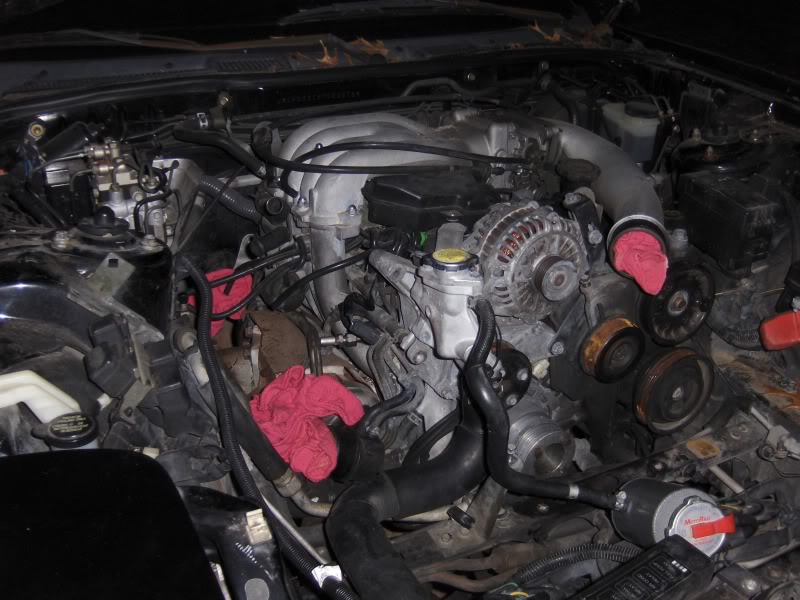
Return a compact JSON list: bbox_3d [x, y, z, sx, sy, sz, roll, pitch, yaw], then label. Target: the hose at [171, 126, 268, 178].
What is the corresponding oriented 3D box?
[{"bbox_3d":[-0.312,-0.259,1.400,0.195,0.050,0.050,28,36,28],"label":"hose"}]

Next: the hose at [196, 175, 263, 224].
[{"bbox_3d":[-0.272,-0.160,1.290,0.150,0.032,0.032,32,39,30],"label":"hose"}]

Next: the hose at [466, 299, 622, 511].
[{"bbox_3d":[0.157,0.118,0.935,0.140,0.190,0.170,-11,28,-21],"label":"hose"}]

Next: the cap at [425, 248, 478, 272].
[{"bbox_3d":[0.064,-0.049,1.000,0.060,0.022,0.060,0,26,0],"label":"cap"}]

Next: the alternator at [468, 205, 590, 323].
[{"bbox_3d":[0.163,-0.053,1.040,0.135,0.135,0.140,-11,28,-21],"label":"alternator"}]

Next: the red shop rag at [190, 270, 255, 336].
[{"bbox_3d":[-0.260,0.002,1.170,0.085,0.085,0.060,-11,28,-21],"label":"red shop rag"}]

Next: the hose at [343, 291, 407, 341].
[{"bbox_3d":[-0.032,0.022,1.060,0.075,0.045,0.050,-11,28,-21],"label":"hose"}]

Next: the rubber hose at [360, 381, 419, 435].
[{"bbox_3d":[-0.012,0.133,1.000,0.065,0.055,0.050,-11,28,-21],"label":"rubber hose"}]

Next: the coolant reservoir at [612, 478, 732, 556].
[{"bbox_3d":[0.298,0.243,0.880,0.083,0.083,0.117,20,-10,-11],"label":"coolant reservoir"}]

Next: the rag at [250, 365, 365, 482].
[{"bbox_3d":[-0.112,0.148,0.980,0.130,0.105,0.090,-11,28,-21],"label":"rag"}]

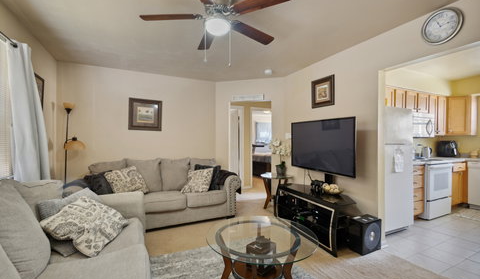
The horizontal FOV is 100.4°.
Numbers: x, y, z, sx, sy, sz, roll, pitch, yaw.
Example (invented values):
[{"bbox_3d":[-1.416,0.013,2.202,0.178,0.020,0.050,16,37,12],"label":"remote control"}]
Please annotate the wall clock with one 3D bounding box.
[{"bbox_3d":[1.806,-1.008,1.783,0.050,0.300,0.300,0,0,-25],"label":"wall clock"}]

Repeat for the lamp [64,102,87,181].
[{"bbox_3d":[-2.497,0.333,2.989,0.370,1.780,0.280,0,0,-8],"label":"lamp"}]

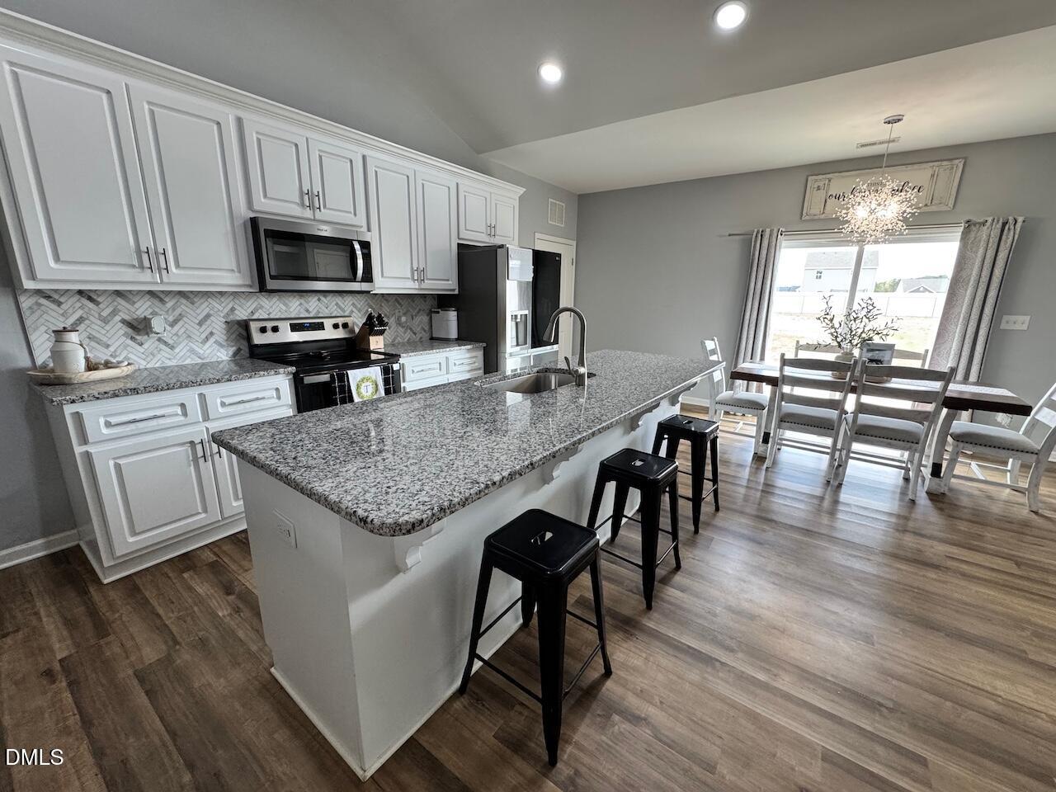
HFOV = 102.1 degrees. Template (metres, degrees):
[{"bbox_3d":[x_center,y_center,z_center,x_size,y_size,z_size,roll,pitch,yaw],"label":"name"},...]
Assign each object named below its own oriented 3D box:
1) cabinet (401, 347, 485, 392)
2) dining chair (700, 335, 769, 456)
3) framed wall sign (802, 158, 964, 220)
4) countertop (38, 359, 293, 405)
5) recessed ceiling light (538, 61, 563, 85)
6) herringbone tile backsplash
[{"bbox_3d":[-0.926,0.037,3.781,0.630,0.885,0.915,11,17,34],"label":"cabinet"},{"bbox_3d":[2.007,-0.025,4.101,0.590,0.970,0.480,11,17,34],"label":"dining chair"},{"bbox_3d":[3.253,-1.909,4.008,1.130,0.404,0.030,11,17,35],"label":"framed wall sign"},{"bbox_3d":[-1.933,-0.105,2.345,0.622,0.035,0.989,11,17,35],"label":"countertop"},{"bbox_3d":[0.167,-2.329,3.084,0.188,0.030,0.188,12,-2,0],"label":"recessed ceiling light"},{"bbox_3d":[-1.668,-0.541,3.122,0.015,0.445,2.624,11,17,35],"label":"herringbone tile backsplash"}]

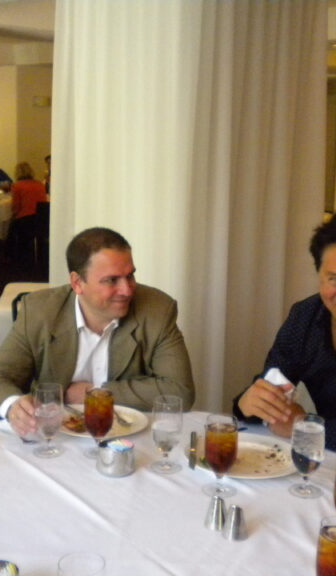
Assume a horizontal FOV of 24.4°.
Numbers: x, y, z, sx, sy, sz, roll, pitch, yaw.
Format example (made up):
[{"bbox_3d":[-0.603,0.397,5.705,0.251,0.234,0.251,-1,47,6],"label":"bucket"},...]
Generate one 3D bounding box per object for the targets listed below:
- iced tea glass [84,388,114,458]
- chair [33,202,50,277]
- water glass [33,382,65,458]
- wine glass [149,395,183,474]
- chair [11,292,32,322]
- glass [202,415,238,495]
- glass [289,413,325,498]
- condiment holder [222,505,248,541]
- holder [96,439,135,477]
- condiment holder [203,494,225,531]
[{"bbox_3d":[-0.168,0.330,1.909,0.076,0.162,0.076,1,10,0],"label":"iced tea glass"},{"bbox_3d":[-1.534,-0.639,9.343,0.460,0.820,0.540,-8,14,-43],"label":"chair"},{"bbox_3d":[-0.291,0.326,1.910,0.075,0.166,0.075,2,10,0],"label":"water glass"},{"bbox_3d":[0.000,0.340,1.801,0.074,0.165,0.074,2,10,0],"label":"wine glass"},{"bbox_3d":[-0.523,0.402,3.877,0.460,0.820,0.550,1,10,-6],"label":"chair"},{"bbox_3d":[0.117,0.369,1.717,0.076,0.167,0.076,1,10,0],"label":"glass"},{"bbox_3d":[0.313,0.372,1.727,0.076,0.167,0.076,1,10,0],"label":"glass"},{"bbox_3d":[0.132,0.452,1.503,0.048,0.060,0.048,2,10,0],"label":"condiment holder"},{"bbox_3d":[-0.119,0.391,1.791,0.087,0.060,0.087,2,10,0],"label":"holder"},{"bbox_3d":[0.096,0.448,1.565,0.039,0.069,0.039,2,10,0],"label":"condiment holder"}]

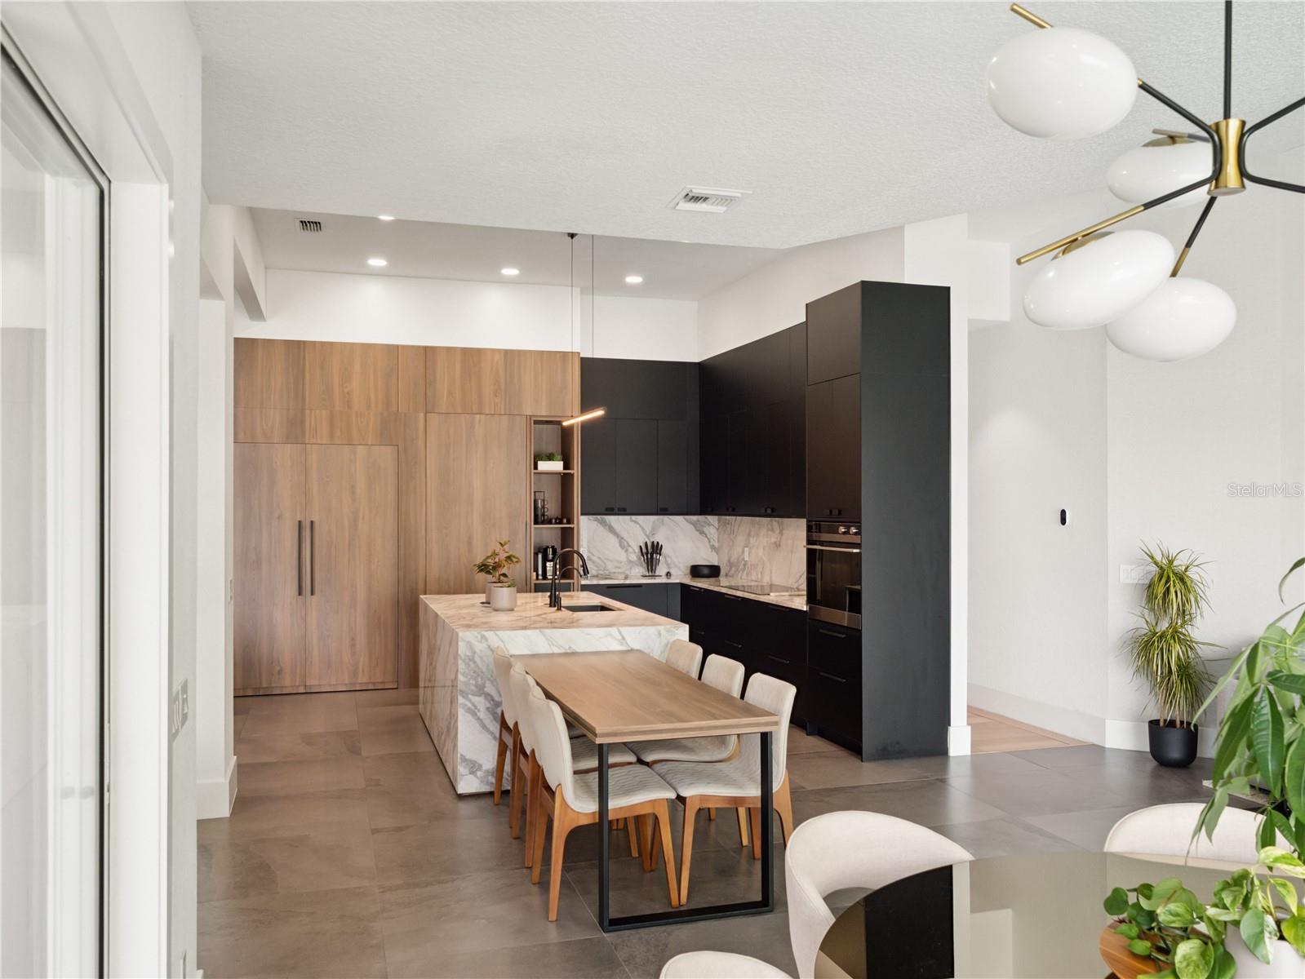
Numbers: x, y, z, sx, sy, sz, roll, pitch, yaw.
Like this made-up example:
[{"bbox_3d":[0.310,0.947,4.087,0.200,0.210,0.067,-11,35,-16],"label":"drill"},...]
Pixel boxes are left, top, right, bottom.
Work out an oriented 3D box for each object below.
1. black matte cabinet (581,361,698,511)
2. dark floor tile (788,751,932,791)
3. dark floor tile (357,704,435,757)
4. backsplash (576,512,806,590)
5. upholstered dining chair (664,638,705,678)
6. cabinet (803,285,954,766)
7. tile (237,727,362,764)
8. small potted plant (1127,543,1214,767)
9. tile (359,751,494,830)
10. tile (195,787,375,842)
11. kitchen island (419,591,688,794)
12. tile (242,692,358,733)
[{"bbox_3d":[-0.205,-0.510,10.586,1.331,1.534,0.335,0,-1,-17],"label":"black matte cabinet"},{"bbox_3d":[1.159,1.726,6.488,0.802,0.014,0.802,0,-1,-17],"label":"dark floor tile"},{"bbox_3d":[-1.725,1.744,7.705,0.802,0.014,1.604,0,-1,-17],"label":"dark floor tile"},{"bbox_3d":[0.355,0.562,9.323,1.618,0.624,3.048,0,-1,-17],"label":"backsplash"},{"bbox_3d":[-0.050,1.280,5.742,0.547,0.859,0.466,0,-1,-17],"label":"upholstered dining chair"},{"bbox_3d":[1.518,0.206,7.191,0.635,3.057,0.808,0,-1,-17],"label":"cabinet"},{"bbox_3d":[-2.384,1.739,7.109,0.802,0.015,0.818,0,-1,-17],"label":"tile"},{"bbox_3d":[3.273,1.028,6.664,0.490,1.382,0.470,0,-1,-17],"label":"small potted plant"},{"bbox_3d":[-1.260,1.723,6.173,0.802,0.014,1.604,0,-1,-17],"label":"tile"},{"bbox_3d":[-1.915,1.718,5.564,0.802,0.015,0.818,0,-1,-17],"label":"tile"},{"bbox_3d":[-0.801,1.280,7.295,1.361,0.909,2.438,0,-1,-17],"label":"kitchen island"},{"bbox_3d":[-2.735,1.754,8.263,0.802,0.015,1.555,0,-1,-17],"label":"tile"}]

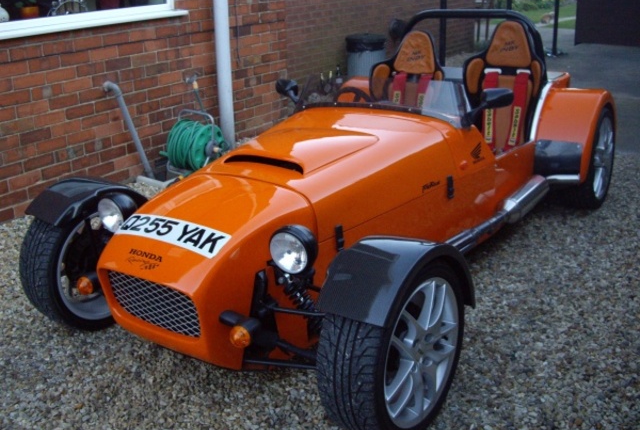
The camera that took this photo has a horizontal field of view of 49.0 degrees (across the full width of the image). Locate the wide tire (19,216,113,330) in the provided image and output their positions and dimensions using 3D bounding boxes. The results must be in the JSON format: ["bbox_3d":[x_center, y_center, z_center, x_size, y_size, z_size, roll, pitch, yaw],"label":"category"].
[{"bbox_3d":[-0.891,0.180,2.752,0.210,0.550,0.550,11,23,34],"label":"wide tire"}]

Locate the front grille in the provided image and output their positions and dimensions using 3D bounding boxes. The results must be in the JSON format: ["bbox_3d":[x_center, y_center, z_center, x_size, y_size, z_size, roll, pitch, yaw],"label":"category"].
[{"bbox_3d":[-0.500,0.262,2.137,0.360,0.170,0.050,10,23,33],"label":"front grille"}]

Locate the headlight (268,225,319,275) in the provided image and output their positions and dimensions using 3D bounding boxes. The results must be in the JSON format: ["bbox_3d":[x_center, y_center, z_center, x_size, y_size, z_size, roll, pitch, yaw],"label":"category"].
[{"bbox_3d":[-0.067,0.098,2.070,0.142,0.142,0.120,13,24,33],"label":"headlight"}]

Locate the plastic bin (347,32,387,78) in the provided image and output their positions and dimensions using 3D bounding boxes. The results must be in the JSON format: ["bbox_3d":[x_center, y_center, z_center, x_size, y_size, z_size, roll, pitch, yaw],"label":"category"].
[{"bbox_3d":[0.557,-1.756,8.312,0.470,0.680,0.470,-2,19,1],"label":"plastic bin"}]

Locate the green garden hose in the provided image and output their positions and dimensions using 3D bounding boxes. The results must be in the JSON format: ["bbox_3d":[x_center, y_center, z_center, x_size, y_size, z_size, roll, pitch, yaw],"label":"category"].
[{"bbox_3d":[-0.851,-0.471,4.762,0.270,0.320,0.320,12,24,32],"label":"green garden hose"}]

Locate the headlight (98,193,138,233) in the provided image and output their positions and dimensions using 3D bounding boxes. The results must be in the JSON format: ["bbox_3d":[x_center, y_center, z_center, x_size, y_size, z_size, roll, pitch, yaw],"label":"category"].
[{"bbox_3d":[-0.692,-0.018,2.475,0.143,0.143,0.115,10,23,33],"label":"headlight"}]

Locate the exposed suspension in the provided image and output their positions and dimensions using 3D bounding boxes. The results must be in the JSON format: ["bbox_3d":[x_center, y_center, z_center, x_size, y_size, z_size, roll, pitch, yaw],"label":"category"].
[{"bbox_3d":[-0.029,0.294,2.179,0.080,0.300,0.080,-38,-6,39],"label":"exposed suspension"}]

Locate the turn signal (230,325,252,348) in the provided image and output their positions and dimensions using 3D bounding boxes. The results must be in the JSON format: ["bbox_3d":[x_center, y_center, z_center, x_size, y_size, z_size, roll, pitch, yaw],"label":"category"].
[{"bbox_3d":[-0.220,0.337,1.965,0.056,0.058,0.056,10,23,33],"label":"turn signal"}]

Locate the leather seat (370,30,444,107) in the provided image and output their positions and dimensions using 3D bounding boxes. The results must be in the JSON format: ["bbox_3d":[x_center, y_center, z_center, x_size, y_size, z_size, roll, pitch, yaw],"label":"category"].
[{"bbox_3d":[0.436,-0.593,3.871,0.460,0.790,0.530,13,24,33],"label":"leather seat"}]

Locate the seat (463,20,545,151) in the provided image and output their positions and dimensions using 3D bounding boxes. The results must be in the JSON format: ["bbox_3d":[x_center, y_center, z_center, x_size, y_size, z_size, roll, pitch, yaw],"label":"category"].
[{"bbox_3d":[0.845,-0.499,3.503,0.440,0.860,0.600,10,23,33],"label":"seat"}]

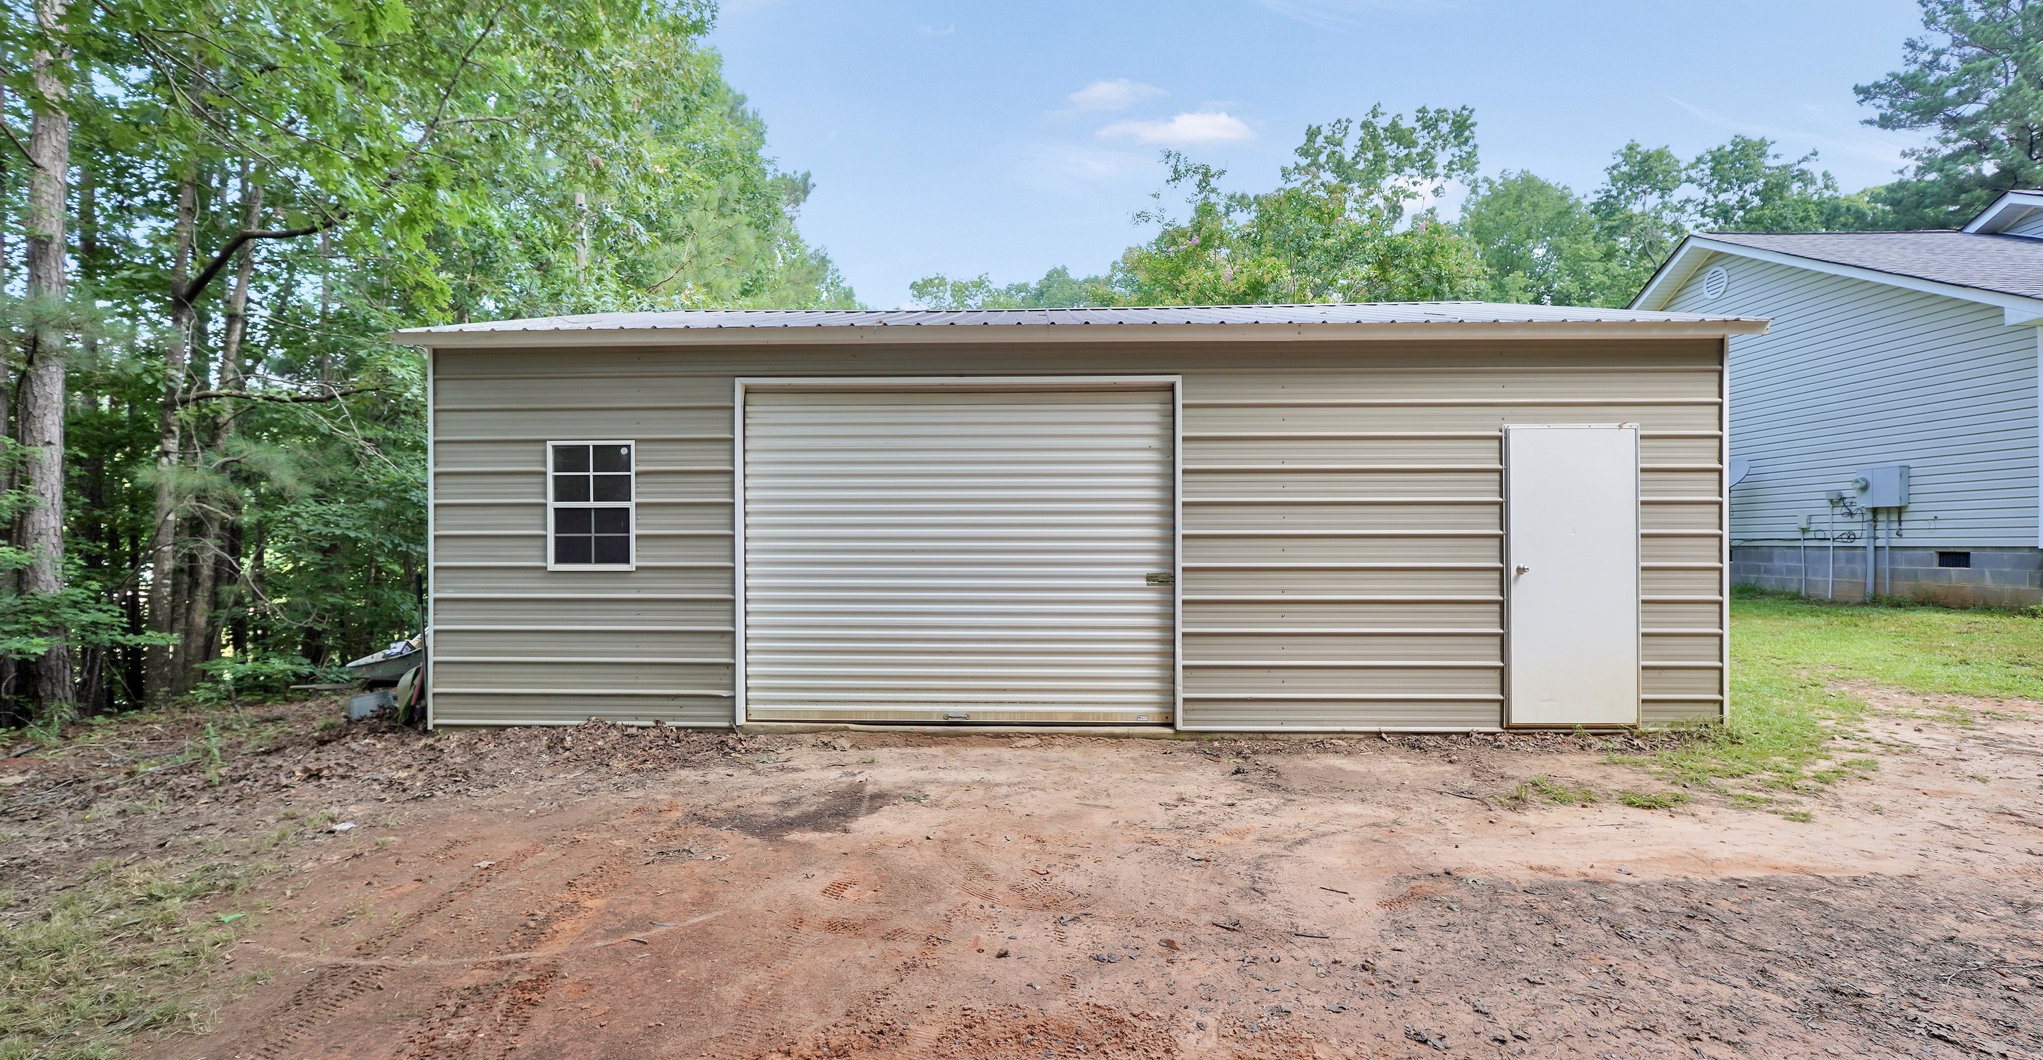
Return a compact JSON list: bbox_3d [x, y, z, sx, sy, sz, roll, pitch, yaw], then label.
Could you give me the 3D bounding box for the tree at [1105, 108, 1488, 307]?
[{"bbox_3d":[5.480,-3.600,17.000,7.400,9.600,6.800,0,0,0],"label":"tree"}]

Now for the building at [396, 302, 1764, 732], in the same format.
[{"bbox_3d":[0.430,-0.530,9.420,9.400,3.920,7.200,0,0,2],"label":"building"}]

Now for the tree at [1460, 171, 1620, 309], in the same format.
[{"bbox_3d":[16.700,-5.200,27.500,6.200,12.600,6.200,0,0,0],"label":"tree"}]

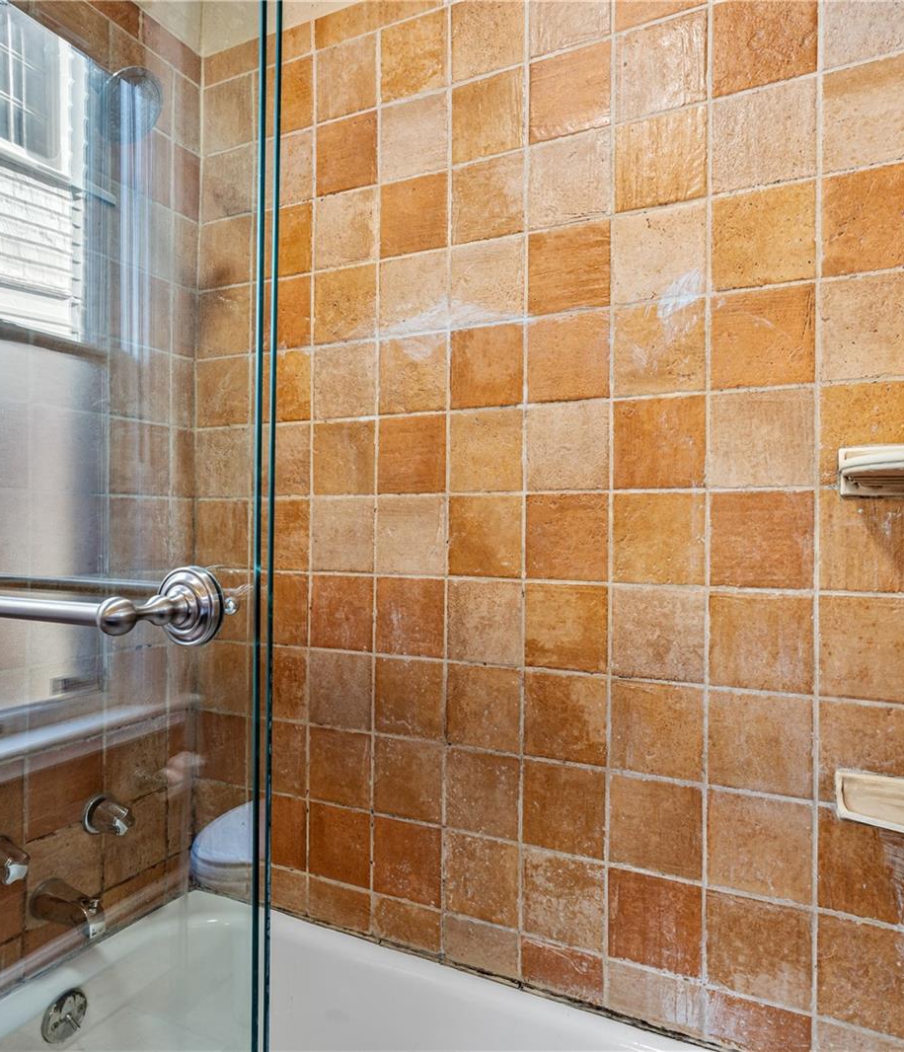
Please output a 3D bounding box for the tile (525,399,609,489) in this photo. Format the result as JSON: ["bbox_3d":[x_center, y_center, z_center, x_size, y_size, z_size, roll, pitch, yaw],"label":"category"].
[{"bbox_3d":[0.197,-0.133,1.197,0.144,0.145,0.011,0,0,26],"label":"tile"}]

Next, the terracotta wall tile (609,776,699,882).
[{"bbox_3d":[0.326,0.477,1.125,0.145,0.141,0.012,0,-1,26],"label":"terracotta wall tile"}]

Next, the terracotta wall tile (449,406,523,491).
[{"bbox_3d":[0.062,-0.134,1.264,0.144,0.145,0.011,0,0,26],"label":"terracotta wall tile"}]

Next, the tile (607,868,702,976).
[{"bbox_3d":[0.325,0.629,1.124,0.146,0.139,0.012,0,-1,26],"label":"tile"}]

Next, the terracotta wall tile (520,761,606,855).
[{"bbox_3d":[0.192,0.480,1.193,0.144,0.147,0.011,0,0,26],"label":"terracotta wall tile"}]

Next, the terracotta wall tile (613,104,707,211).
[{"bbox_3d":[0.337,-0.587,1.133,0.144,0.143,0.012,0,-1,26],"label":"terracotta wall tile"}]

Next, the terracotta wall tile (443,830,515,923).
[{"bbox_3d":[0.056,0.636,1.268,0.145,0.147,0.010,0,0,26],"label":"terracotta wall tile"}]

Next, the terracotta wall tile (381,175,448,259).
[{"bbox_3d":[-0.071,-0.594,1.353,0.145,0.142,0.012,0,-1,26],"label":"terracotta wall tile"}]

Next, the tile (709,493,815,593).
[{"bbox_3d":[0.471,0.022,1.069,0.146,0.147,0.010,0,0,26],"label":"tile"}]

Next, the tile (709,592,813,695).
[{"bbox_3d":[0.466,0.174,1.060,0.145,0.147,0.011,0,0,26],"label":"tile"}]

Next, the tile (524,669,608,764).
[{"bbox_3d":[0.197,0.325,1.210,0.146,0.145,0.012,0,-1,26],"label":"tile"}]

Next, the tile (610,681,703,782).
[{"bbox_3d":[0.333,0.331,1.143,0.145,0.144,0.012,0,-1,26],"label":"tile"}]

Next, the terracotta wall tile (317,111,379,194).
[{"bbox_3d":[-0.207,-0.742,1.404,0.146,0.141,0.012,0,-1,26],"label":"terracotta wall tile"}]

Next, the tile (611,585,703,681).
[{"bbox_3d":[0.330,0.171,1.127,0.147,0.144,0.012,0,-1,26],"label":"tile"}]

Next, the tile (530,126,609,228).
[{"bbox_3d":[0.201,-0.588,1.199,0.144,0.144,0.011,0,0,26],"label":"tile"}]

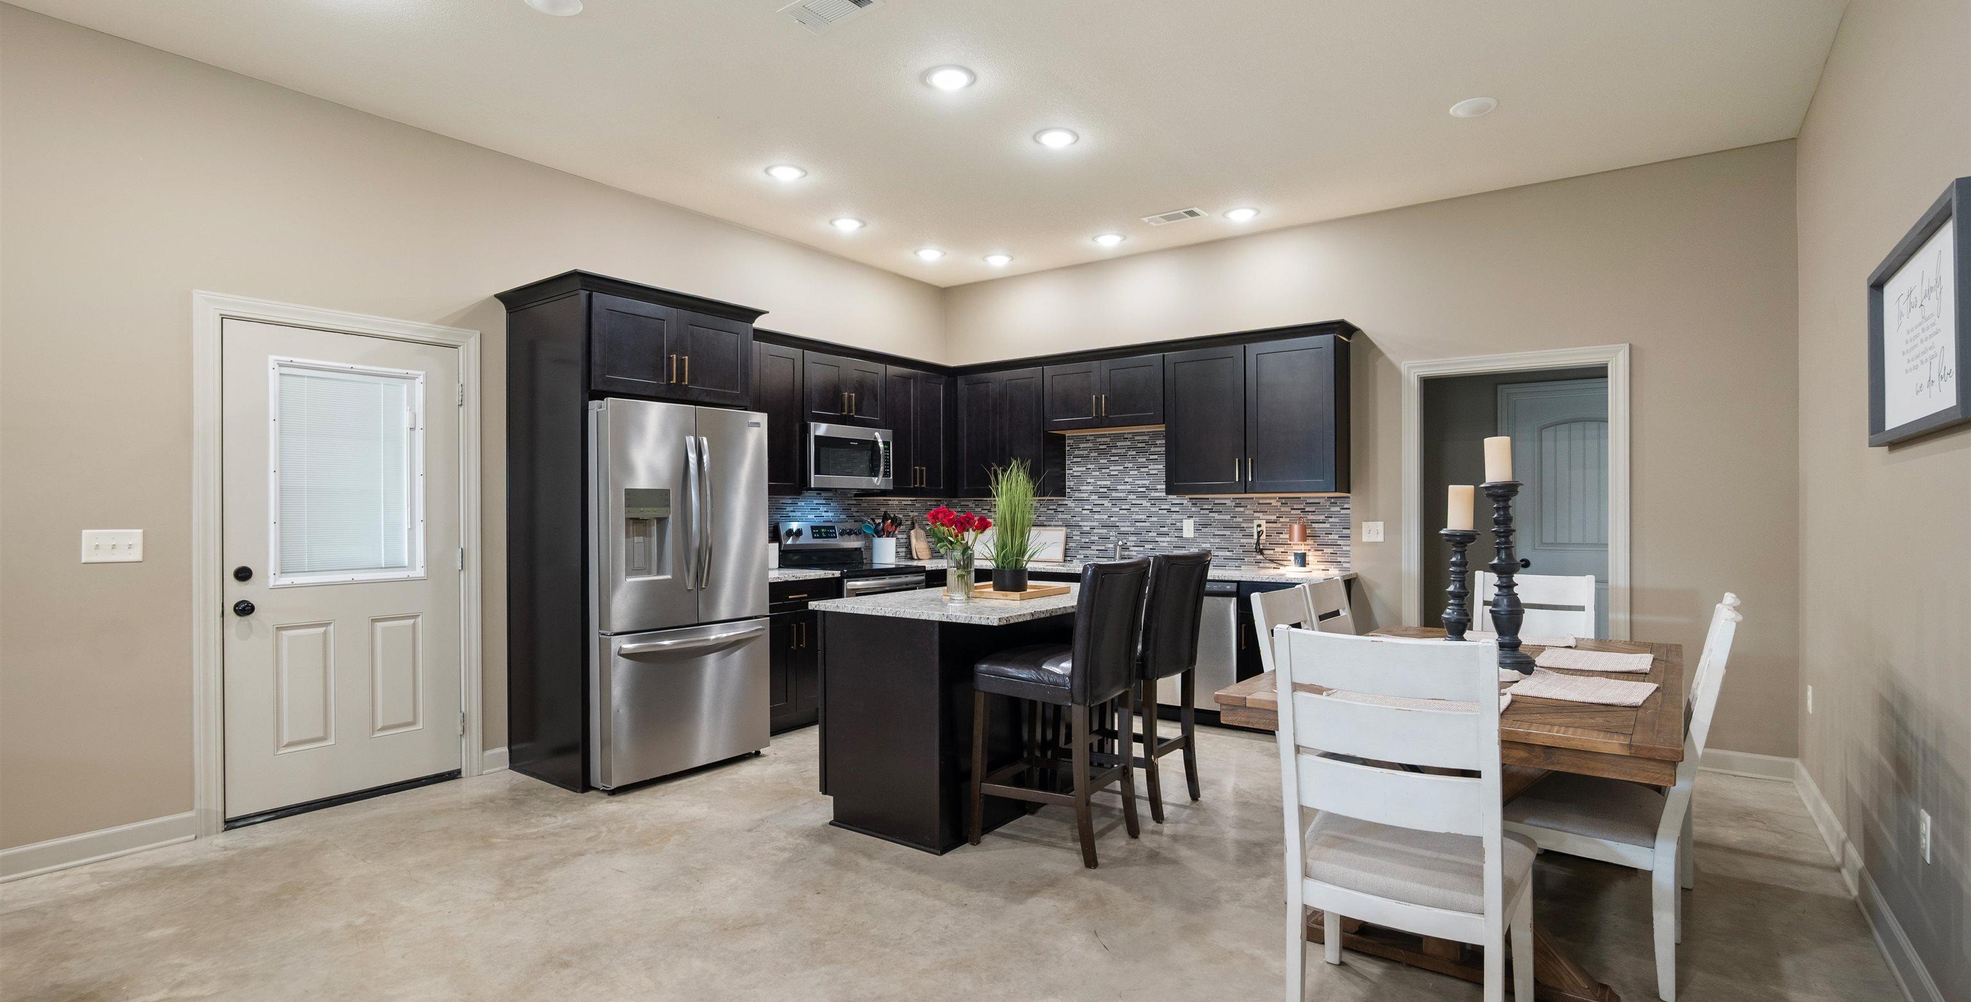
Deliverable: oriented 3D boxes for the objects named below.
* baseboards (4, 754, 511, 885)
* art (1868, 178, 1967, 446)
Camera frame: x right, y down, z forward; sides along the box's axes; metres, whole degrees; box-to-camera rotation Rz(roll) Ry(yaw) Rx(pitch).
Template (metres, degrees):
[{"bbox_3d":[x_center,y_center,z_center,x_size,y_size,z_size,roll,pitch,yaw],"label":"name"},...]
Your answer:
[{"bbox_3d":[-2.888,1.264,3.684,0.030,0.115,1.680,0,0,38],"label":"baseboards"},{"bbox_3d":[2.355,-0.418,2.213,0.040,0.505,0.998,0,0,38],"label":"art"}]

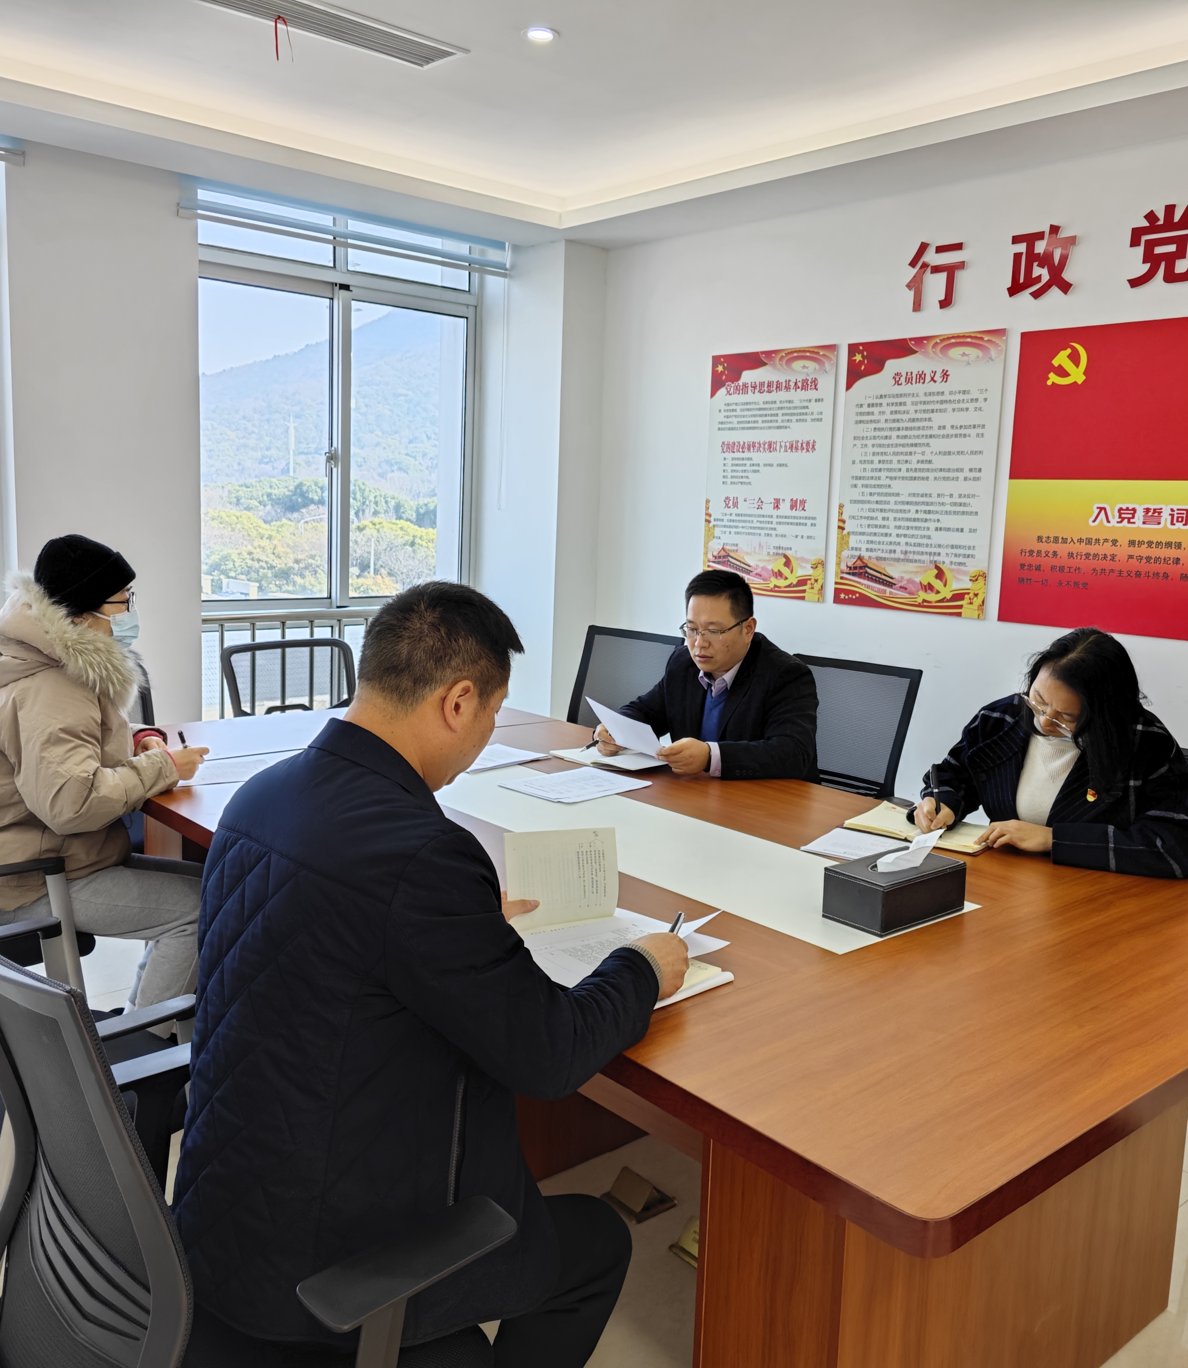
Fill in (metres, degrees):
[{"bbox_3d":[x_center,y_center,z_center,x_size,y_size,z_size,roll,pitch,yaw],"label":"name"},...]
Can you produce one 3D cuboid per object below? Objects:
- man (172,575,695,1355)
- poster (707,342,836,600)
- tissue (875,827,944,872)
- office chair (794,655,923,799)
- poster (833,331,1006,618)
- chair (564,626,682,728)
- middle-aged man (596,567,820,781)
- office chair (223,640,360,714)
[{"bbox_3d":[-0.168,0.528,1.494,0.780,1.311,0.570,-5,11,-41],"label":"man"},{"bbox_3d":[0.668,-0.811,4.719,0.020,0.945,0.630,-5,11,-41],"label":"poster"},{"bbox_3d":[0.521,0.276,2.000,0.115,0.056,0.070,-5,11,-41],"label":"tissue"},{"bbox_3d":[0.544,0.435,3.396,0.580,0.980,0.550,-5,10,-40],"label":"office chair"},{"bbox_3d":[1.113,-0.720,4.212,0.020,0.941,0.631,-5,11,-41],"label":"poster"},{"bbox_3d":[-0.060,0.328,4.014,0.580,0.980,0.550,-5,10,-40],"label":"chair"},{"bbox_3d":[0.346,0.320,3.231,0.640,1.240,0.570,-5,10,-40],"label":"middle-aged man"},{"bbox_3d":[-0.925,0.335,3.931,0.550,0.930,0.580,-5,10,-40],"label":"office chair"}]

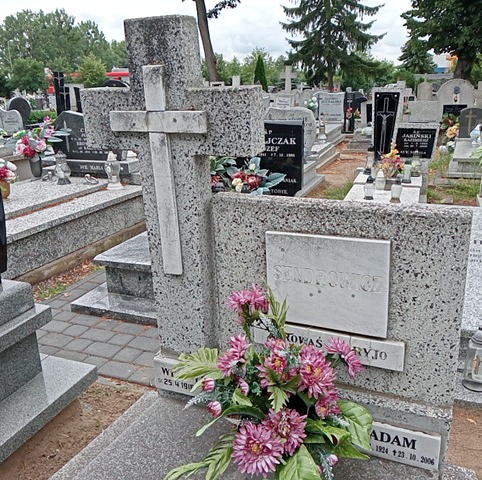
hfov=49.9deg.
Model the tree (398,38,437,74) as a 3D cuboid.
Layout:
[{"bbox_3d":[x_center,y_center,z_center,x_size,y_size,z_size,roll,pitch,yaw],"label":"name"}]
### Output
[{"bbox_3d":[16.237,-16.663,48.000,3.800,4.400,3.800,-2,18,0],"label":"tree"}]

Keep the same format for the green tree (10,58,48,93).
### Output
[{"bbox_3d":[-20.482,-15.549,50.598,3.700,4.140,3.700,6,18,22],"label":"green tree"}]

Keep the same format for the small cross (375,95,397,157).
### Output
[{"bbox_3d":[1.811,-1.428,6.450,0.192,0.688,0.050,5,19,21],"label":"small cross"}]

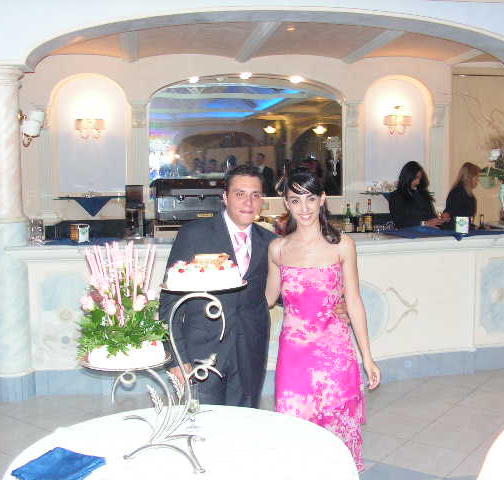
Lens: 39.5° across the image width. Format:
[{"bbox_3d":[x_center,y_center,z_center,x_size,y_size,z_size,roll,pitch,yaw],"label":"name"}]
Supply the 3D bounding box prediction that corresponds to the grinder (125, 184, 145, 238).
[{"bbox_3d":[-1.172,-0.279,7.008,0.190,0.550,0.330,-2,6,-7],"label":"grinder"}]

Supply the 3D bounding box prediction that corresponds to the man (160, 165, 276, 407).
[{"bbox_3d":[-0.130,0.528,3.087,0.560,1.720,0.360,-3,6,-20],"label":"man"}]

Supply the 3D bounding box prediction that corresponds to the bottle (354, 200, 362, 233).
[{"bbox_3d":[1.018,-0.220,6.713,0.076,0.300,0.076,-1,6,0],"label":"bottle"}]

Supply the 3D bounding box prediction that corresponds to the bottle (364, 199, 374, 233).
[{"bbox_3d":[0.997,-0.208,5.963,0.078,0.285,0.078,-1,6,0],"label":"bottle"}]

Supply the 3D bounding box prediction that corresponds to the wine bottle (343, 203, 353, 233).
[{"bbox_3d":[0.922,-0.210,6.714,0.076,0.290,0.076,-1,6,0],"label":"wine bottle"}]

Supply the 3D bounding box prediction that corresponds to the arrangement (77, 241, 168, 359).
[{"bbox_3d":[-0.434,0.201,2.354,0.295,0.370,0.280,-1,6,0],"label":"arrangement"}]

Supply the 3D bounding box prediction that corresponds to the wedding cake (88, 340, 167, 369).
[{"bbox_3d":[-0.432,0.384,2.429,0.270,0.075,0.270,-1,6,0],"label":"wedding cake"}]

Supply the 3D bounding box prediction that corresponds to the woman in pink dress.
[{"bbox_3d":[0.330,0.540,3.276,0.510,1.690,0.340,0,6,5],"label":"woman in pink dress"}]

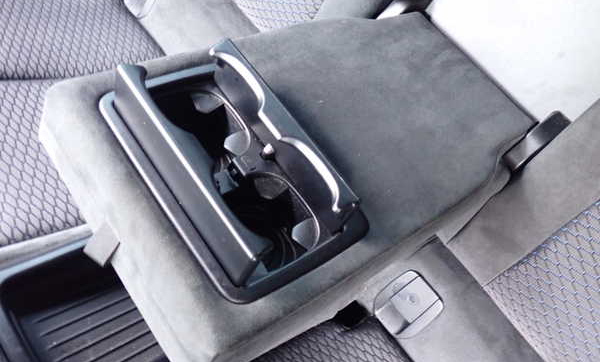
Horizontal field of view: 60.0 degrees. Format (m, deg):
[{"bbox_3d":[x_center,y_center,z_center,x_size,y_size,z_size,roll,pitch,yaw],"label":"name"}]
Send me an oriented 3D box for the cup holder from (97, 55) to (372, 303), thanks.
[{"bbox_3d":[-0.049,-0.012,0.411,0.142,0.080,0.198,-24,68,-37],"label":"cup holder"}]

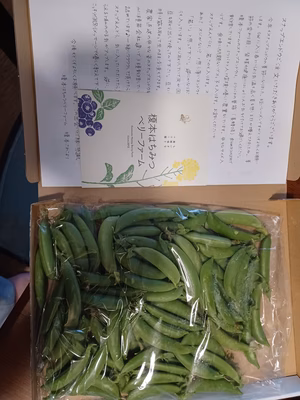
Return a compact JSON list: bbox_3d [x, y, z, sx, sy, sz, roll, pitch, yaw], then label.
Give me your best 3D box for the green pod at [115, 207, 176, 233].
[{"bbox_3d":[-0.007,0.020,0.358,0.080,0.013,0.022,-13,86,-1],"label":"green pod"}]

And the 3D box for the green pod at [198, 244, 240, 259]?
[{"bbox_3d":[0.079,0.057,0.332,0.049,0.013,0.020,1,86,0],"label":"green pod"}]

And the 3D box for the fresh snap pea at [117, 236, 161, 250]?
[{"bbox_3d":[-0.011,0.048,0.322,0.051,0.013,0.015,11,84,-9],"label":"fresh snap pea"}]

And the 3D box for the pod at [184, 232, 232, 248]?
[{"bbox_3d":[0.067,0.046,0.328,0.056,0.014,0.012,10,86,1],"label":"pod"}]

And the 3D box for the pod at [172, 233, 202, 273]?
[{"bbox_3d":[0.046,0.061,0.335,0.019,0.014,0.065,-35,91,-9],"label":"pod"}]

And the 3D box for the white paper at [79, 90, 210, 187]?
[{"bbox_3d":[-0.003,-0.067,0.328,0.148,0.002,0.105,-2,102,-9],"label":"white paper"}]

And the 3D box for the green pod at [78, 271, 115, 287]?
[{"bbox_3d":[-0.057,0.088,0.321,0.049,0.013,0.014,14,84,-7],"label":"green pod"}]

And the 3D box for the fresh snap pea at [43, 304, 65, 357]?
[{"bbox_3d":[-0.110,0.148,0.328,0.014,0.013,0.062,15,86,1],"label":"fresh snap pea"}]

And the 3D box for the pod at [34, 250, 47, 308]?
[{"bbox_3d":[-0.115,0.082,0.302,0.013,0.014,0.061,-3,86,-10],"label":"pod"}]

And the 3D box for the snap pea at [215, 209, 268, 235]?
[{"bbox_3d":[0.111,0.024,0.346,0.074,0.012,0.022,16,83,-8],"label":"snap pea"}]

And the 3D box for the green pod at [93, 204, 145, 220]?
[{"bbox_3d":[-0.033,0.012,0.321,0.059,0.013,0.015,-7,87,-10],"label":"green pod"}]

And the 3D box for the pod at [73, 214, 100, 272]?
[{"bbox_3d":[-0.068,0.046,0.319,0.017,0.014,0.069,-18,89,-9],"label":"pod"}]

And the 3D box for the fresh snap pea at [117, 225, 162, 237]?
[{"bbox_3d":[-0.013,0.036,0.334,0.050,0.014,0.012,-3,86,0],"label":"fresh snap pea"}]

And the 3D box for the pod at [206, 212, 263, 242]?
[{"bbox_3d":[0.099,0.037,0.345,0.076,0.014,0.019,25,83,-6],"label":"pod"}]

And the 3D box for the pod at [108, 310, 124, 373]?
[{"bbox_3d":[-0.038,0.152,0.315,0.015,0.014,0.067,-4,86,-9],"label":"pod"}]

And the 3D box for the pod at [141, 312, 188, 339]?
[{"bbox_3d":[0.016,0.146,0.333,0.060,0.015,0.015,22,86,2],"label":"pod"}]

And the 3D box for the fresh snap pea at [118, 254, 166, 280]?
[{"bbox_3d":[-0.007,0.083,0.356,0.062,0.013,0.021,15,86,1],"label":"fresh snap pea"}]

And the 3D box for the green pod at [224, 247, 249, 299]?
[{"bbox_3d":[0.101,0.084,0.342,0.021,0.014,0.062,22,83,-6],"label":"green pod"}]

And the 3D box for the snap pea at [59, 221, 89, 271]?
[{"bbox_3d":[-0.079,0.050,0.316,0.019,0.014,0.060,-23,90,-9],"label":"snap pea"}]

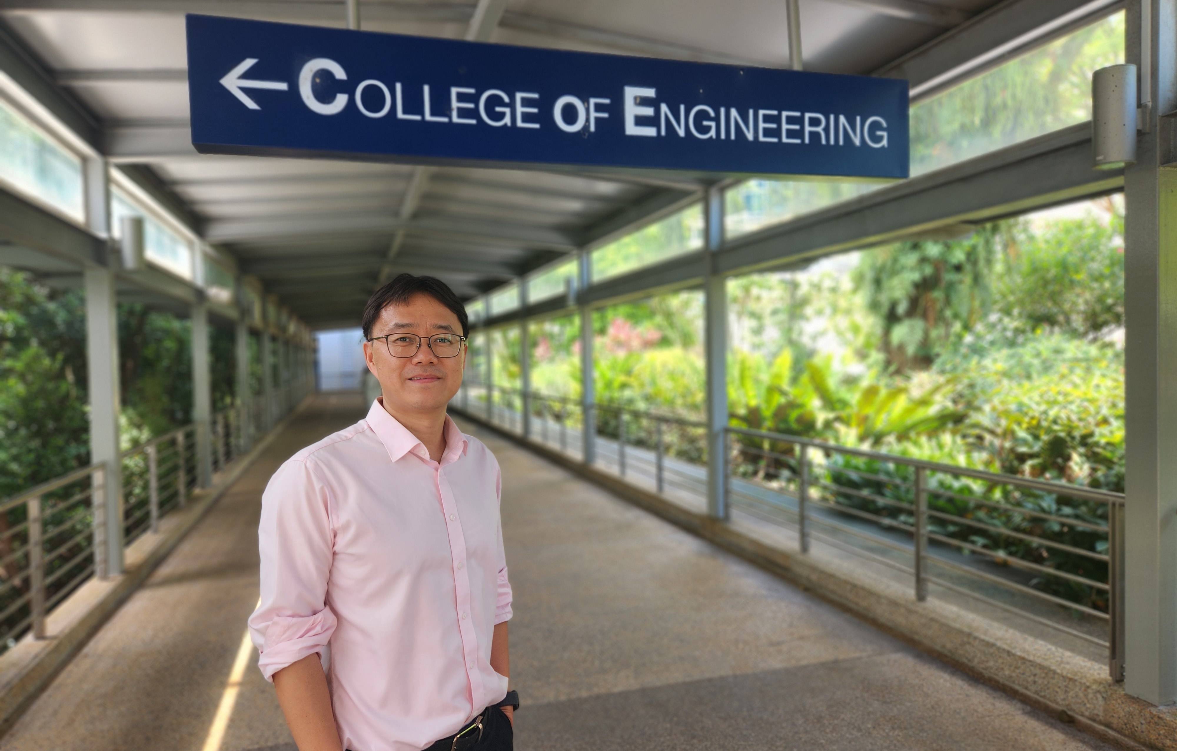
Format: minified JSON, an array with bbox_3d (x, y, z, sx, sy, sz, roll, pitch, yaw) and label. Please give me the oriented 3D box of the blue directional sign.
[{"bbox_3d":[0.003,-0.779,2.318,2.136,0.322,0.104,-1,1,-16],"label":"blue directional sign"}]

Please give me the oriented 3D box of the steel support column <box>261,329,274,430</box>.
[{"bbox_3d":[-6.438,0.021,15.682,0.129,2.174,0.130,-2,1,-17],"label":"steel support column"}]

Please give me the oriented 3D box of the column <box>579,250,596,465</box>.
[{"bbox_3d":[-0.019,-0.246,10.057,0.129,2.739,0.130,-2,1,-17],"label":"column"}]

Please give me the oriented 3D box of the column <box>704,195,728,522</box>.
[{"bbox_3d":[1.076,-0.181,6.530,0.129,2.739,0.130,-2,1,-17],"label":"column"}]

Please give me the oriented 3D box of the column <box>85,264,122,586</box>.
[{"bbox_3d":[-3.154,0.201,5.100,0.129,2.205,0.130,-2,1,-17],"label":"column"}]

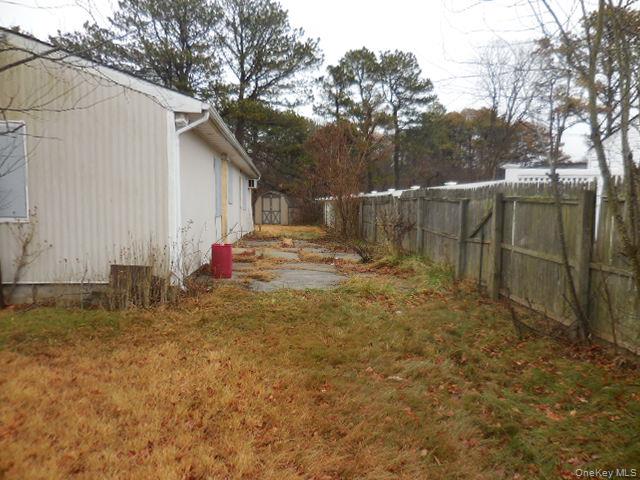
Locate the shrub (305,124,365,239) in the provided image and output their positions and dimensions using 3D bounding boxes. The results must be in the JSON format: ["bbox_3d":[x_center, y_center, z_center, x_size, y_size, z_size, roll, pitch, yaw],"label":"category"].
[{"bbox_3d":[0.640,-2.270,17.900,2.300,4.550,2.200,0,4,0],"label":"shrub"}]

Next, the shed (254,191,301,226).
[{"bbox_3d":[-3.000,-2.290,33.200,2.400,2.400,2.600,1,4,14],"label":"shed"}]

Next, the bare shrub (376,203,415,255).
[{"bbox_3d":[1.960,-0.300,12.000,1.000,1.350,1.000,0,4,0],"label":"bare shrub"}]

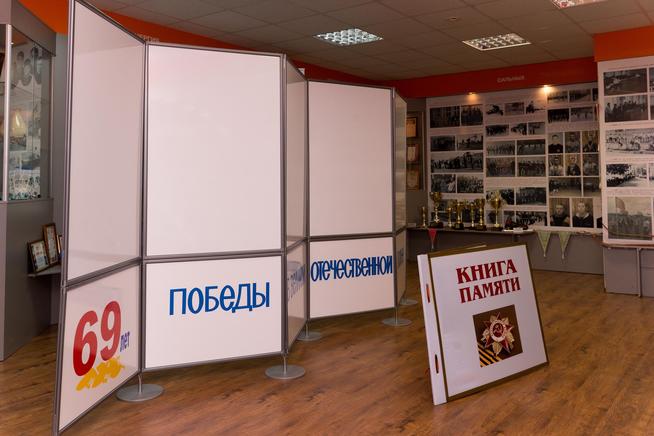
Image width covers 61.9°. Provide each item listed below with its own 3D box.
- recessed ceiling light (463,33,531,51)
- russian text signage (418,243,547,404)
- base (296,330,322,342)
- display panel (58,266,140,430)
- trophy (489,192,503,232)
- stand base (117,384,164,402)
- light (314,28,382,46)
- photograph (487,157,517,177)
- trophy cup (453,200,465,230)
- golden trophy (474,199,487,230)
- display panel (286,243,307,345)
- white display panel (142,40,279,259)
[{"bbox_3d":[1.919,-2.000,6.150,0.600,0.080,0.600,1,2,38],"label":"recessed ceiling light"},{"bbox_3d":[0.958,0.579,3.277,1.040,0.794,0.060,0,-12,-36],"label":"russian text signage"},{"bbox_3d":[-0.142,0.888,4.120,0.240,0.020,0.240,0,1,0],"label":"base"},{"bbox_3d":[-1.128,0.603,2.792,0.030,0.630,0.830,0,3,3],"label":"display panel"},{"bbox_3d":[2.264,-0.096,7.280,0.180,0.530,0.170,0,1,0],"label":"trophy"},{"bbox_3d":[-1.105,1.040,3.230,0.280,0.015,0.280,0,3,0],"label":"stand base"},{"bbox_3d":[0.237,-1.998,6.000,0.570,0.050,0.570,2,3,37],"label":"light"},{"bbox_3d":[2.455,-0.720,7.700,0.410,0.270,0.012,2,4,36],"label":"photograph"},{"bbox_3d":[1.948,-0.037,8.075,0.155,0.440,0.155,0,3,0],"label":"trophy cup"},{"bbox_3d":[2.219,-0.051,7.880,0.155,0.455,0.155,0,3,0],"label":"golden trophy"},{"bbox_3d":[-0.210,0.518,3.923,0.030,0.630,0.830,0,3,6],"label":"display panel"},{"bbox_3d":[-0.665,-0.405,3.310,0.830,1.250,0.035,-1,2,-22],"label":"white display panel"}]

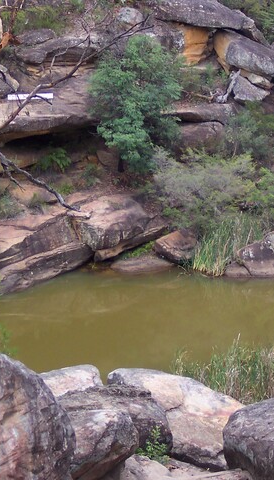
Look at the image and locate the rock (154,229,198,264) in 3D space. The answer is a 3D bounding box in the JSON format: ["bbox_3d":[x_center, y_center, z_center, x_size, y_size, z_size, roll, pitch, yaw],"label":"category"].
[{"bbox_3d":[0.770,0.130,25.200,0.870,0.620,0.750,0,11,0],"label":"rock"}]

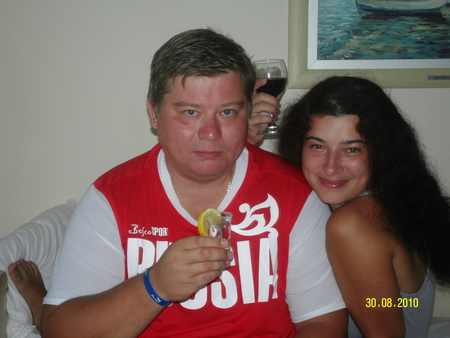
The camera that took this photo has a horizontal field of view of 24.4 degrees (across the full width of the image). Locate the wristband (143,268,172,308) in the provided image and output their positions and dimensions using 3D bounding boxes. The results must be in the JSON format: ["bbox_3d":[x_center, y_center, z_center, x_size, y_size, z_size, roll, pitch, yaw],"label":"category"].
[{"bbox_3d":[-0.111,0.197,1.730,0.012,0.067,0.055,-34,-4,22],"label":"wristband"}]

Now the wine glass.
[{"bbox_3d":[0.091,-0.143,2.070,0.075,0.142,0.075,-4,12,0],"label":"wine glass"}]

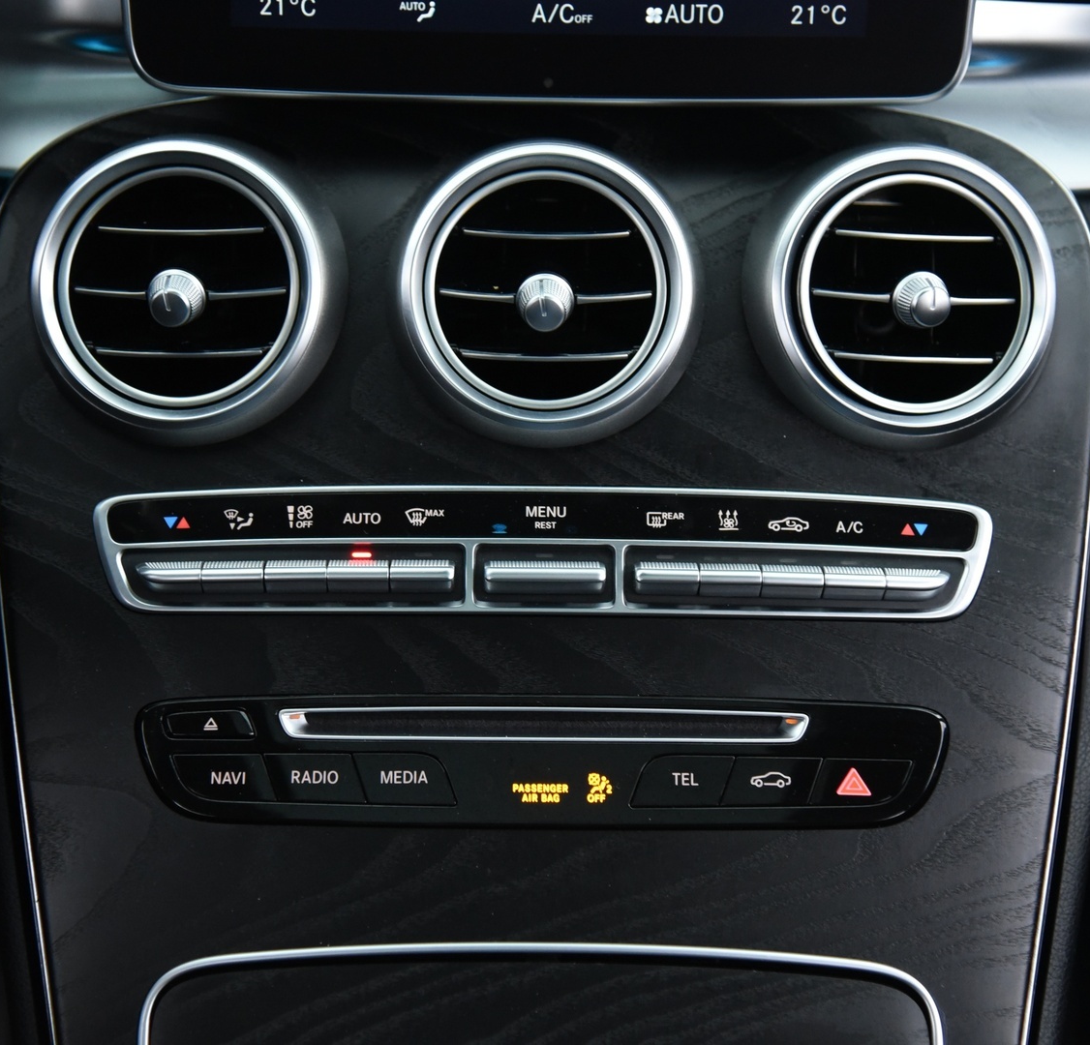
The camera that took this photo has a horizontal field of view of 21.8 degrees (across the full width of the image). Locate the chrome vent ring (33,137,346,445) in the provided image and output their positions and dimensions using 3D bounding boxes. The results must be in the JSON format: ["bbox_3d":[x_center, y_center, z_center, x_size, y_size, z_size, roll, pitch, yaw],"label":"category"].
[{"bbox_3d":[-0.095,-0.062,0.748,0.081,0.081,0.028,1,-3,4],"label":"chrome vent ring"}]

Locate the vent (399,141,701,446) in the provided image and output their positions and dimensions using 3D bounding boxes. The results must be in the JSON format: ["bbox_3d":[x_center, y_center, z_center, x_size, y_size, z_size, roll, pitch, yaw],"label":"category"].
[{"bbox_3d":[0.001,-0.061,0.748,0.081,0.081,0.028,1,-3,0],"label":"vent"}]

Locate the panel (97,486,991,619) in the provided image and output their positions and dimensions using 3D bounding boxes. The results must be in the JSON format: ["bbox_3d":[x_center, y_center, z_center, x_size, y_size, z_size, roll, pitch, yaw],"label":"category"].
[{"bbox_3d":[0.000,0.008,0.742,0.231,0.032,0.020,1,-10,0],"label":"panel"}]

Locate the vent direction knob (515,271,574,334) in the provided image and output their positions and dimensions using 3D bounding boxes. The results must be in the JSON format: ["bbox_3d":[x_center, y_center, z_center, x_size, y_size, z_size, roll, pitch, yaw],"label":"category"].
[{"bbox_3d":[0.000,-0.057,0.747,0.016,0.016,0.015,1,15,0],"label":"vent direction knob"}]

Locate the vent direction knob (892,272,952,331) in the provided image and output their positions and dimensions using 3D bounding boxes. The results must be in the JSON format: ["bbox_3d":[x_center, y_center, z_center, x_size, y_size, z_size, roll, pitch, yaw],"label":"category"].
[{"bbox_3d":[0.100,-0.058,0.747,0.015,0.015,0.015,1,15,-6],"label":"vent direction knob"}]

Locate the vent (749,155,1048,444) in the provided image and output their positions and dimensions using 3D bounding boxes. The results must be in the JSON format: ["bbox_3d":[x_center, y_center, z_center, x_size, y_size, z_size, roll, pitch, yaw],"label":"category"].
[{"bbox_3d":[0.094,-0.061,0.748,0.079,0.079,0.028,1,-3,-5],"label":"vent"}]

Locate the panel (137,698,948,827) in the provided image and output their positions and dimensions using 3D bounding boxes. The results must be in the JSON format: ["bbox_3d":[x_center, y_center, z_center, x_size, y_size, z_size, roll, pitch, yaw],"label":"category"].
[{"bbox_3d":[-0.001,0.062,0.732,0.207,0.031,0.018,1,-16,0],"label":"panel"}]

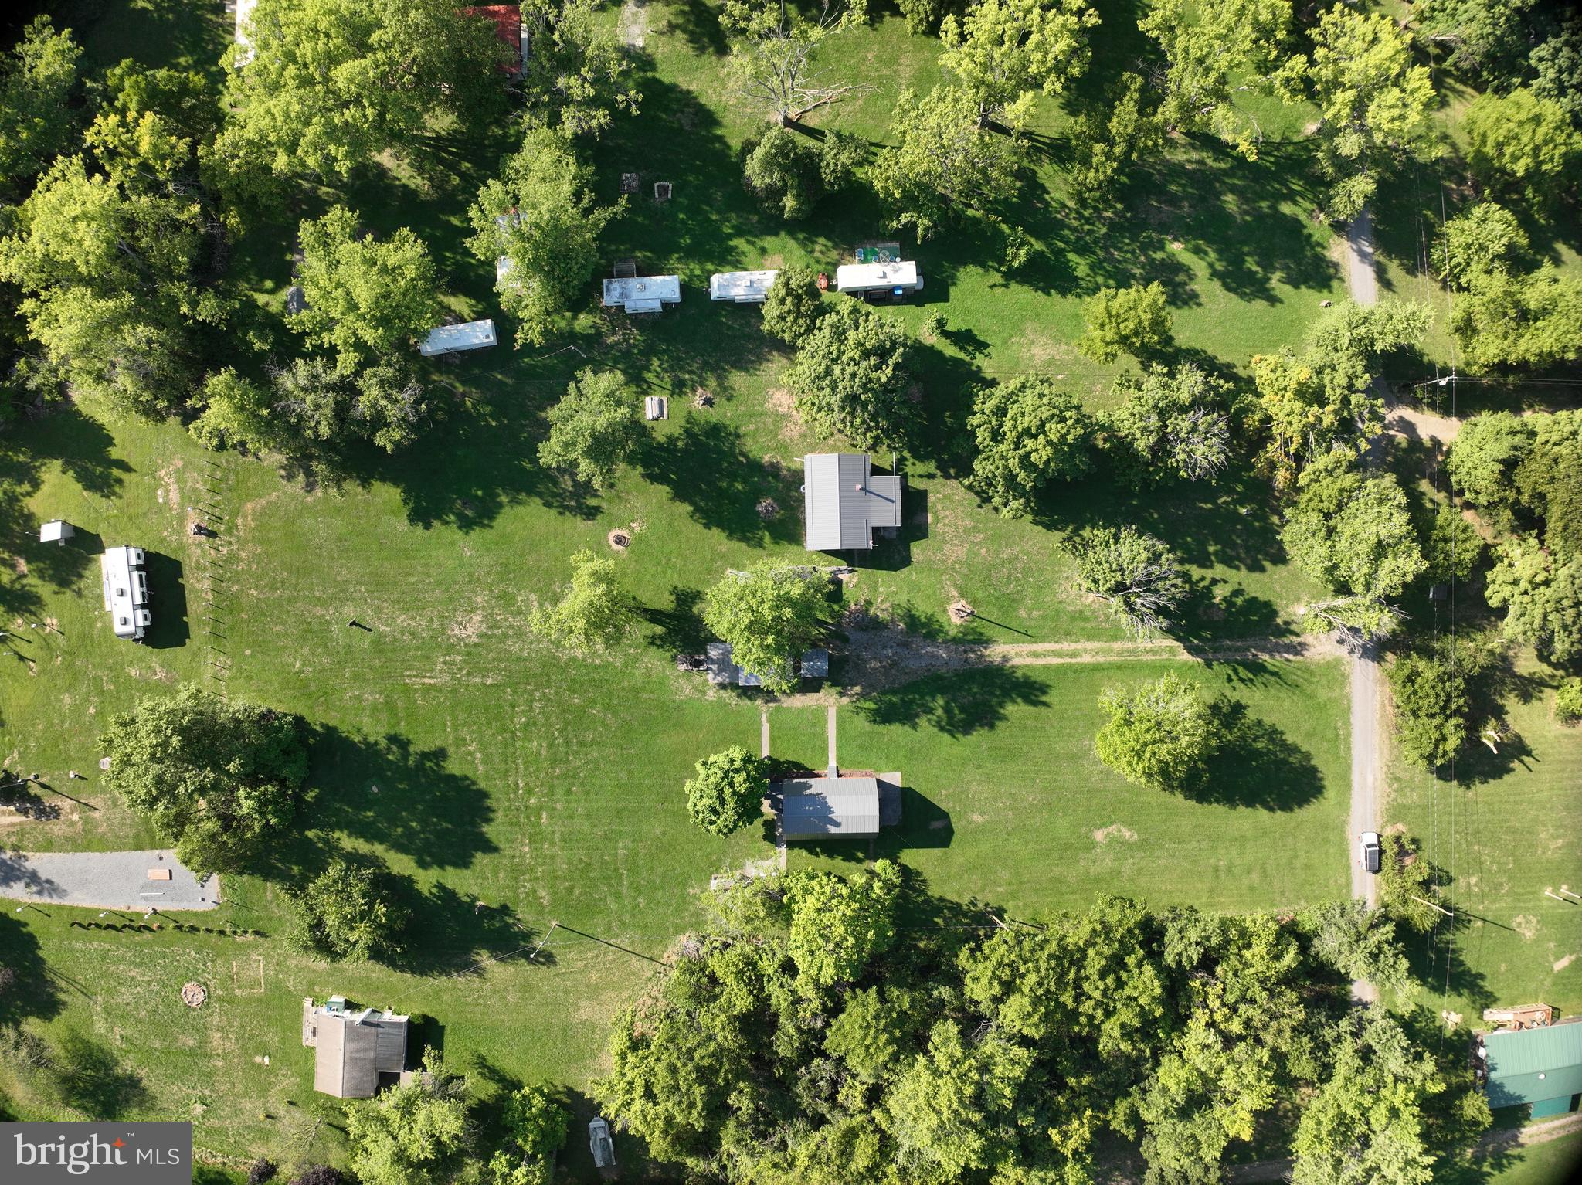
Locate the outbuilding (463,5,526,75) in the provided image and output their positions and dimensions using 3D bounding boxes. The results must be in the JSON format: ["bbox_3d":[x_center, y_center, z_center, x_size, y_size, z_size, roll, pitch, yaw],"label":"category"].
[{"bbox_3d":[-33.990,-61.920,124.200,7.000,3.700,7.400,0,90,0],"label":"outbuilding"}]

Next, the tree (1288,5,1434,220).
[{"bbox_3d":[59.000,-49.600,114.000,13.000,18.000,19.500,0,90,0],"label":"tree"}]

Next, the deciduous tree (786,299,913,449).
[{"bbox_3d":[6.200,-23.000,115.500,13.200,15.000,15.400,0,90,0],"label":"deciduous tree"}]

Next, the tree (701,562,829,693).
[{"bbox_3d":[-2.655,3.656,116.853,13.296,20.500,13.540,0,90,1],"label":"tree"}]

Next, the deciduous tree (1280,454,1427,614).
[{"bbox_3d":[58.700,-6.400,115.000,13.300,16.000,16.000,0,90,0],"label":"deciduous tree"}]

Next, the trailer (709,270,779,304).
[{"bbox_3d":[-4.620,-33.740,121.900,8.400,3.100,2.850,-2,90,0],"label":"trailer"}]

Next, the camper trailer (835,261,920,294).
[{"bbox_3d":[9.400,-34.800,121.350,9.100,3.300,2.600,-4,90,0],"label":"camper trailer"}]

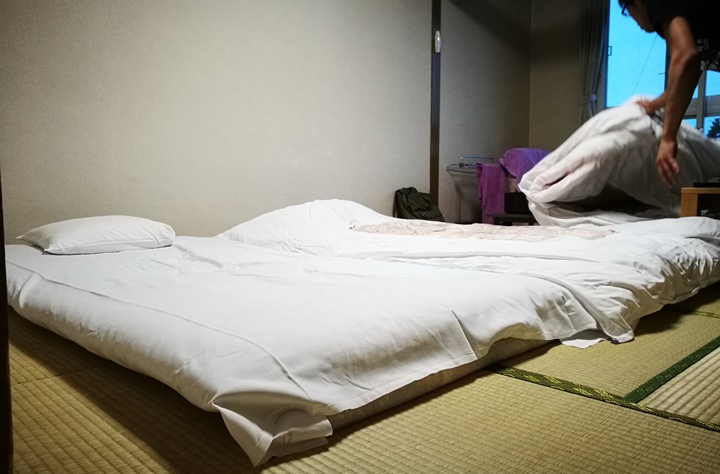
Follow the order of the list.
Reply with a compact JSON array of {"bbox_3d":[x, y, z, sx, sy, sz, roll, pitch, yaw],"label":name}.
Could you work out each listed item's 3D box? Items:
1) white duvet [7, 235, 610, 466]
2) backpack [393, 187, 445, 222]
[{"bbox_3d":[-0.505,0.137,1.711,0.980,0.139,2.036,-4,6,-44],"label":"white duvet"},{"bbox_3d":[0.443,-0.168,4.164,0.357,0.409,0.220,-4,6,-44],"label":"backpack"}]

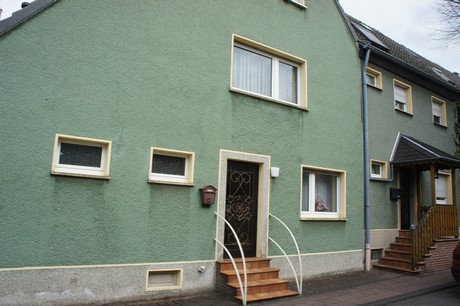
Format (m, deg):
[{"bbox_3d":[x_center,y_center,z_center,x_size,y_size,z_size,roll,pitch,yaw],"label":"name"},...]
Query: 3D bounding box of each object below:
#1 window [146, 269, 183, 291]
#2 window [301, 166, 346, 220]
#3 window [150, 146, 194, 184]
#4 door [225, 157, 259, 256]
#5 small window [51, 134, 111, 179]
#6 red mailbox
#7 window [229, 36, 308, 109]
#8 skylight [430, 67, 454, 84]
[{"bbox_3d":[-1.199,2.269,6.213,0.678,0.339,0.190,8,-10,-33],"label":"window"},{"bbox_3d":[2.335,1.025,8.695,1.633,1.270,0.180,8,-10,-33],"label":"window"},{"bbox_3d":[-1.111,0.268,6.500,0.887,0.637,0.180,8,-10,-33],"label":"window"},{"bbox_3d":[0.207,1.203,7.412,0.976,2.023,0.095,8,-10,-33],"label":"door"},{"bbox_3d":[-2.416,0.076,5.658,0.863,0.631,0.180,8,-10,-33],"label":"small window"},{"bbox_3d":[-0.425,0.835,6.696,0.310,0.400,0.160,8,-10,-33],"label":"red mailbox"},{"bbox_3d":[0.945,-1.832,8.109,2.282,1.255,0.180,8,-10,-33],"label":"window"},{"bbox_3d":[9.630,-3.484,15.614,0.760,1.130,0.110,8,-50,-35],"label":"skylight"}]

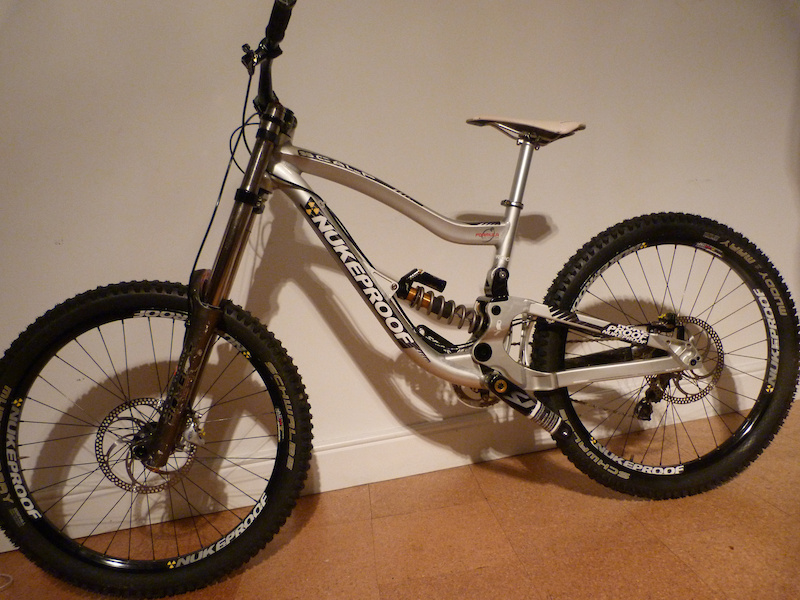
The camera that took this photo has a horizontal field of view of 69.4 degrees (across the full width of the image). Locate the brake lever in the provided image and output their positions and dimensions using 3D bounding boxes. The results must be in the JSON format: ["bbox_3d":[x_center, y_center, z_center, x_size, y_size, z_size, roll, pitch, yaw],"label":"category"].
[{"bbox_3d":[-0.255,-0.437,1.018,0.076,0.050,0.120,-8,2,-6],"label":"brake lever"}]

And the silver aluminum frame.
[{"bbox_3d":[0.183,-0.094,1.327,0.920,0.645,0.180,-8,2,-6],"label":"silver aluminum frame"}]

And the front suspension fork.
[{"bbox_3d":[-0.396,-0.042,1.263,0.125,0.800,0.205,17,-1,-9],"label":"front suspension fork"}]

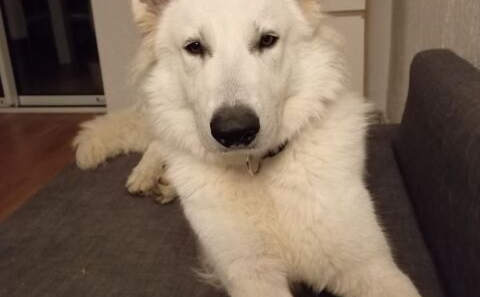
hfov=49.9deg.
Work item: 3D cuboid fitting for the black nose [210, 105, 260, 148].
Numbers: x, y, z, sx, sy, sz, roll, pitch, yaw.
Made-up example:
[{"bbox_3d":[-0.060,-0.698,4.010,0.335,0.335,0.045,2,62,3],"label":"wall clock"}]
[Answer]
[{"bbox_3d":[-0.004,-0.019,0.438,0.040,0.032,0.028,-4,25,2],"label":"black nose"}]

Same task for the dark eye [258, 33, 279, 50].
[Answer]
[{"bbox_3d":[0.028,-0.107,0.515,0.019,0.017,0.012,-8,20,-9],"label":"dark eye"}]

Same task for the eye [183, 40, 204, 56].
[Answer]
[{"bbox_3d":[-0.045,-0.100,0.515,0.019,0.016,0.012,0,20,12],"label":"eye"}]

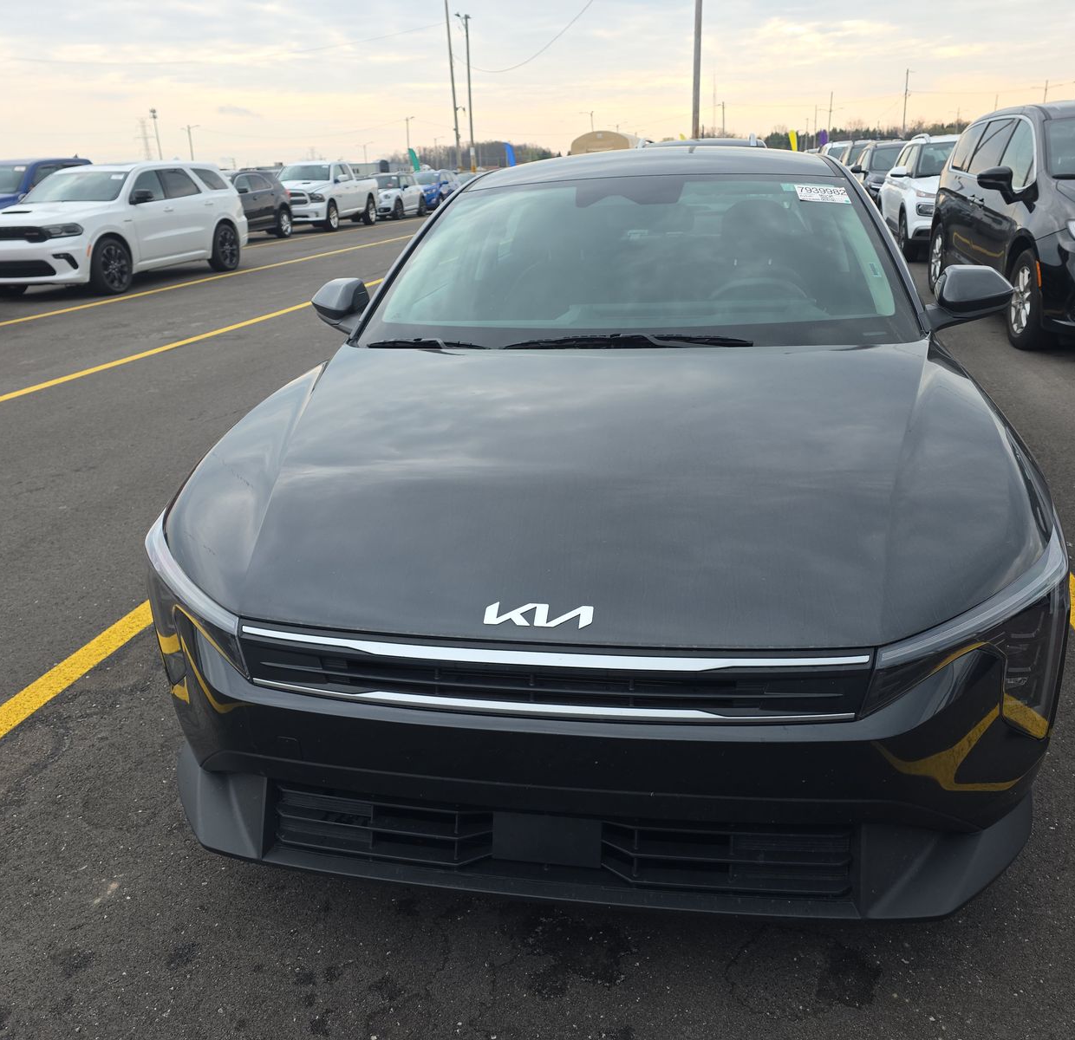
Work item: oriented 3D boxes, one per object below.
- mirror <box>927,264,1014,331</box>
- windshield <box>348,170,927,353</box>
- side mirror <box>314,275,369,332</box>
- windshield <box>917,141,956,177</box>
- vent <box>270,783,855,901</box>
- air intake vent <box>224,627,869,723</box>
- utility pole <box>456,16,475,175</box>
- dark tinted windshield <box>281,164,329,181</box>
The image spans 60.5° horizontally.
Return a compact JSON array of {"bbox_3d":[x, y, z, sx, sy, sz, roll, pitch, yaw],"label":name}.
[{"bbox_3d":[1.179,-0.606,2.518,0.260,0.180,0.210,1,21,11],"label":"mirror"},{"bbox_3d":[0.252,-0.737,2.534,1.440,0.400,1.050,1,21,11],"label":"windshield"},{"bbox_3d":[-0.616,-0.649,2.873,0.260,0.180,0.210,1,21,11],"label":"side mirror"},{"bbox_3d":[5.826,-4.865,12.418,1.400,0.480,0.720,1,21,11],"label":"windshield"},{"bbox_3d":[0.011,0.523,1.470,0.950,0.160,0.140,1,21,11],"label":"vent"},{"bbox_3d":[-0.006,0.224,1.347,0.960,0.120,0.140,1,21,11],"label":"air intake vent"},{"bbox_3d":[-4.139,-24.356,54.838,0.900,10.300,0.400,1,21,11],"label":"utility pole"},{"bbox_3d":[-6.768,-10.159,26.959,1.550,0.470,0.650,1,21,11],"label":"dark tinted windshield"}]

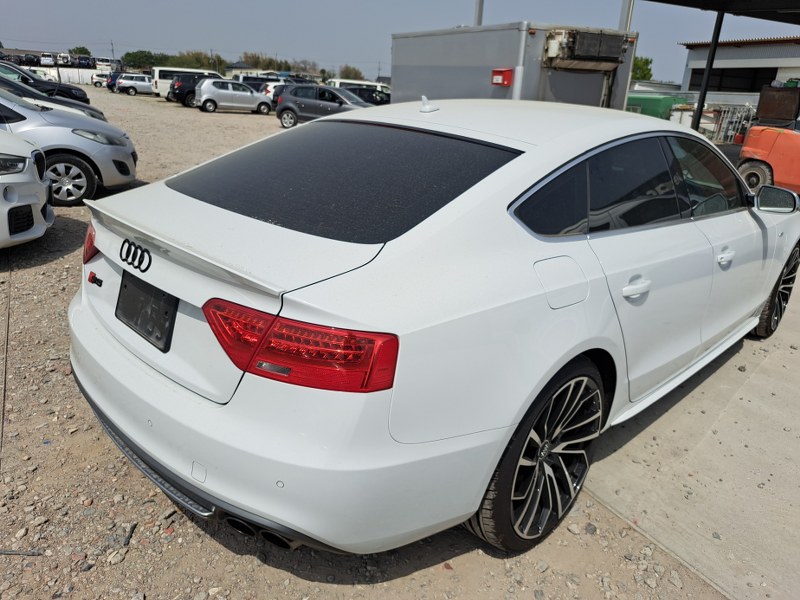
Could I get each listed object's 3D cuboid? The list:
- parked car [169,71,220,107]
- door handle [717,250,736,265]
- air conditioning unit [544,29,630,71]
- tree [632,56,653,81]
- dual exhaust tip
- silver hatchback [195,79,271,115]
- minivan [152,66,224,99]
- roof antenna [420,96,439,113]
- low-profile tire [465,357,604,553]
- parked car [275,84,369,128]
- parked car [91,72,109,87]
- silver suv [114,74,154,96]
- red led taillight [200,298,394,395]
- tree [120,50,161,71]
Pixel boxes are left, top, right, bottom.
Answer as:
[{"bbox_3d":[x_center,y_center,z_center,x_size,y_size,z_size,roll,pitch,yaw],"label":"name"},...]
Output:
[{"bbox_3d":[-9.916,-11.344,30.044,4.300,1.680,1.800,-11,25,-32],"label":"parked car"},{"bbox_3d":[1.443,-0.188,2.460,0.220,0.045,0.060,-16,27,-42],"label":"door handle"},{"bbox_3d":[2.531,-3.293,7.374,1.300,0.500,0.340,-7,23,-24],"label":"air conditioning unit"},{"bbox_3d":[18.780,-17.239,45.000,3.600,4.400,3.600,3,21,0],"label":"tree"},{"bbox_3d":[-0.357,0.601,1.466,0.210,0.085,0.130,15,23,31],"label":"dual exhaust tip"},{"bbox_3d":[-7.888,-9.659,26.372,3.400,1.480,1.475,-7,23,-24],"label":"silver hatchback"},{"bbox_3d":[-13.258,-13.825,35.588,4.720,1.980,1.700,-12,25,-33],"label":"minivan"},{"bbox_3d":[0.121,-0.772,2.174,0.100,0.063,0.050,-16,26,-43],"label":"roof antenna"},{"bbox_3d":[0.419,0.464,1.806,0.660,0.660,0.260,-16,26,-43],"label":"low-profile tire"},{"bbox_3d":[-2.516,-7.062,20.384,3.985,1.475,1.690,3,21,2],"label":"parked car"},{"bbox_3d":[-33.671,-25.399,64.356,3.800,1.500,1.670,-10,24,-31],"label":"parked car"},{"bbox_3d":[-18.044,-15.626,40.422,4.400,1.500,1.695,-7,23,-24],"label":"silver suv"},{"bbox_3d":[-0.255,0.107,1.212,0.512,0.176,0.109,12,21,25],"label":"red led taillight"},{"bbox_3d":[-36.604,-32.389,77.943,5.400,5.400,5.000,2,21,-1],"label":"tree"}]

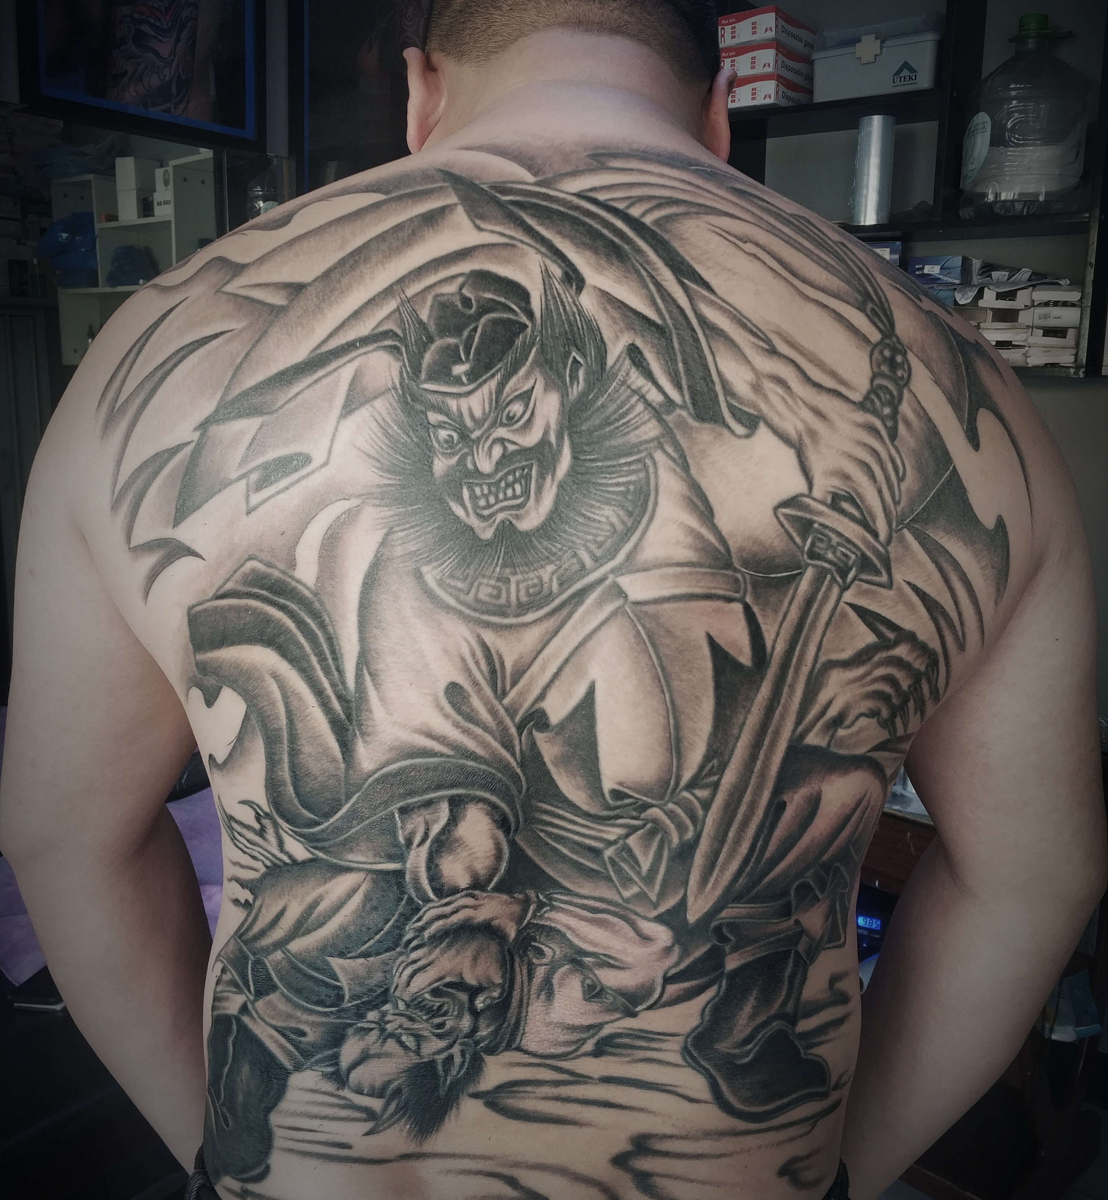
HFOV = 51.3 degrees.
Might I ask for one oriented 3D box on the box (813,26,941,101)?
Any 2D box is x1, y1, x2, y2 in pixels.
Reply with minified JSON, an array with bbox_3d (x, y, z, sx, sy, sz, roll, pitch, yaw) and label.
[{"bbox_3d":[0.611,-0.979,2.127,0.230,0.125,0.160,7,11,31],"label":"box"}]

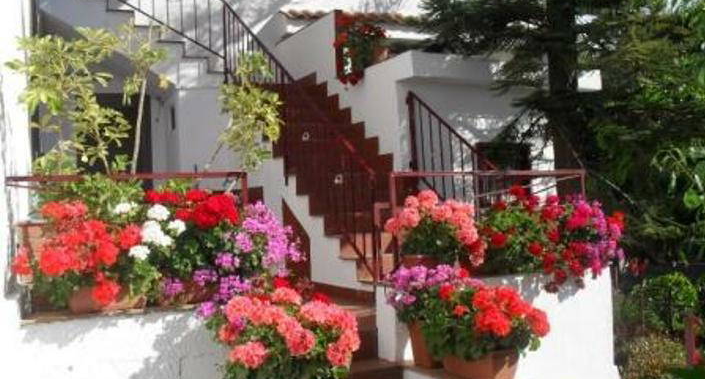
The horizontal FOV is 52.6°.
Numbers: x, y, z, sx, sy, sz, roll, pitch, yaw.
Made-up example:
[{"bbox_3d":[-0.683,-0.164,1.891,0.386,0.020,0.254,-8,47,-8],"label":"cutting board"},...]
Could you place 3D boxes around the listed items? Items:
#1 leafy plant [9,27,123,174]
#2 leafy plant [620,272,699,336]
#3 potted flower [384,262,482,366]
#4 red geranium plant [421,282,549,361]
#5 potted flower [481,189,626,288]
[{"bbox_3d":[-1.579,-0.443,3.950,0.596,0.856,0.537,-1,-6,-20],"label":"leafy plant"},{"bbox_3d":[2.749,1.018,6.400,0.546,0.555,0.546,-1,-6,-20],"label":"leafy plant"},{"bbox_3d":[0.483,0.752,4.300,0.530,0.603,0.477,-1,-6,-20],"label":"potted flower"},{"bbox_3d":[0.711,0.709,3.880,0.588,0.406,0.647,-1,-6,-20],"label":"red geranium plant"},{"bbox_3d":[1.341,0.327,4.800,0.988,0.697,0.494,-1,-6,-20],"label":"potted flower"}]

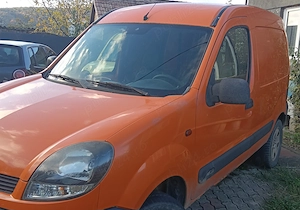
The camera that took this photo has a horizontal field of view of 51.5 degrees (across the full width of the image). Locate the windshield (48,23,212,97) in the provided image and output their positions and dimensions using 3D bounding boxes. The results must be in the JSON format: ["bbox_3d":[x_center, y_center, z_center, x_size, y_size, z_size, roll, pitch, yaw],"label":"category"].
[{"bbox_3d":[-0.233,-0.387,2.435,1.410,0.180,0.750,11,57,35],"label":"windshield"}]

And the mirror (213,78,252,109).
[{"bbox_3d":[0.550,-0.071,2.014,0.215,0.190,0.130,11,14,35],"label":"mirror"}]

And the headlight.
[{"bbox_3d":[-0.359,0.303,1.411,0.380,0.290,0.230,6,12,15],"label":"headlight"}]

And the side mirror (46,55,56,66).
[{"bbox_3d":[-0.935,-0.367,3.059,0.215,0.190,0.130,11,14,35],"label":"side mirror"}]

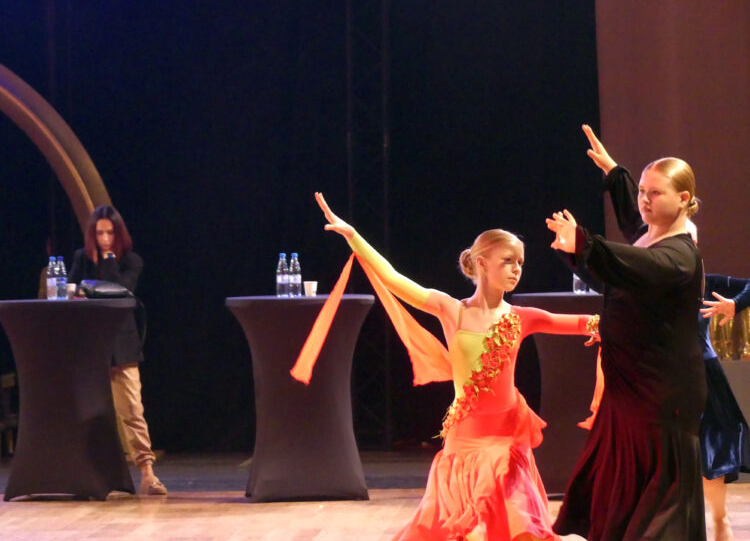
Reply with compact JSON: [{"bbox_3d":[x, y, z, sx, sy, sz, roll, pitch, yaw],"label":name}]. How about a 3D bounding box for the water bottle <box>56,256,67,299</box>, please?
[{"bbox_3d":[-1.698,0.039,23.500,0.066,0.236,0.066,-1,1,0],"label":"water bottle"}]

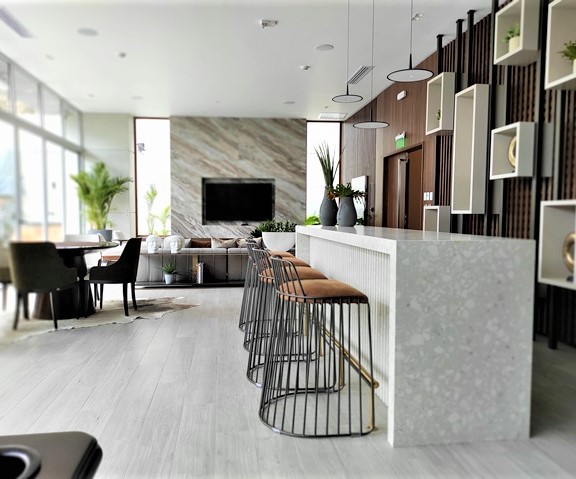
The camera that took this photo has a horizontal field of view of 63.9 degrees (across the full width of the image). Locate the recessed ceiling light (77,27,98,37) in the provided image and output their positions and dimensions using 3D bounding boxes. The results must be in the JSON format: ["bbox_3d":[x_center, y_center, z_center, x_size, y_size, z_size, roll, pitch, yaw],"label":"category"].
[{"bbox_3d":[-2.405,-2.492,5.529,0.243,0.027,0.243,0,3,-8],"label":"recessed ceiling light"}]

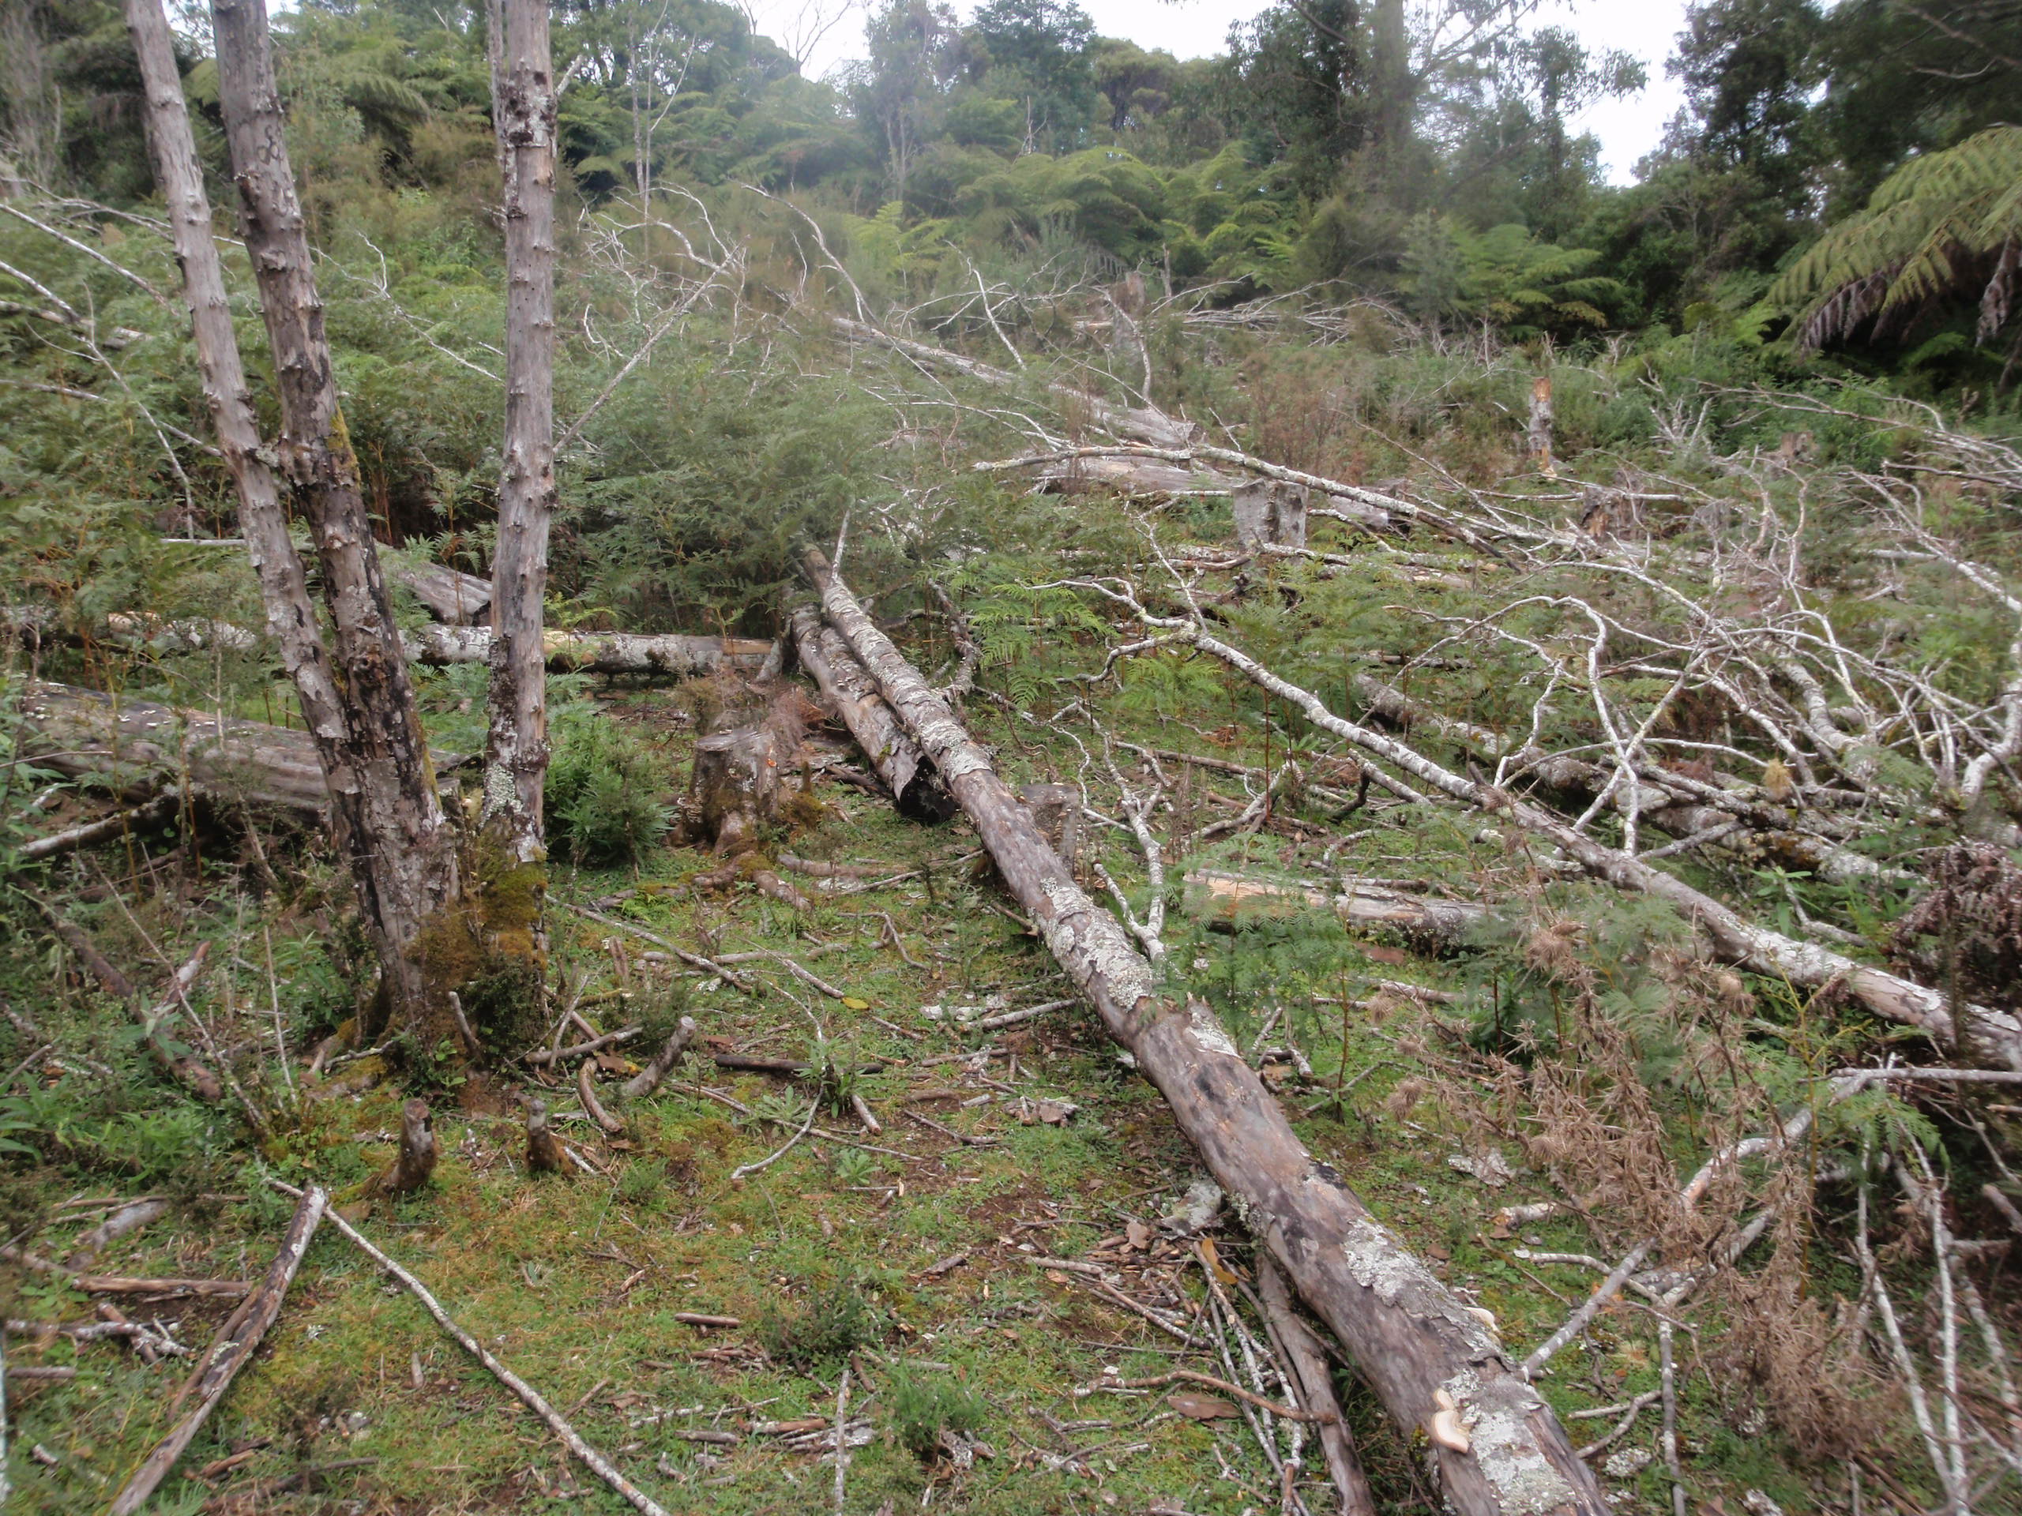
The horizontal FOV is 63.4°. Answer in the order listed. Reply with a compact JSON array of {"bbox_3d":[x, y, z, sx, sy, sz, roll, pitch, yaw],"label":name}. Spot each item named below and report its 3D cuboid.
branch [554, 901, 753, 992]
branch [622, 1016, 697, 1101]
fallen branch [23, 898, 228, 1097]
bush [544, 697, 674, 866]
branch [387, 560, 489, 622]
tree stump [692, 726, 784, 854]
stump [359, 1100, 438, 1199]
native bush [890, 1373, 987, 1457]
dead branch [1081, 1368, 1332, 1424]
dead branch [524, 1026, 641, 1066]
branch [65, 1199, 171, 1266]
[{"bbox_3d":[-0.915,0.468,4.116,0.840,0.035,0.040,14,18,42],"label":"branch"},{"bbox_3d":[-0.727,0.620,3.395,0.045,0.050,0.218,6,34,24],"label":"branch"},{"bbox_3d":[-2.001,0.502,3.755,0.160,0.120,1.222,-12,21,-43],"label":"fallen branch"},{"bbox_3d":[-1.098,0.045,4.391,0.380,0.400,0.350,-3,13,-14],"label":"bush"},{"bbox_3d":[-3.098,-0.937,8.825,0.220,0.210,1.126,-10,21,-39],"label":"branch"},{"bbox_3d":[-0.838,0.089,4.993,0.265,0.350,0.260,-2,13,-9],"label":"tree stump"},{"bbox_3d":[-1.061,0.667,2.816,0.115,0.140,0.080,-5,14,-22],"label":"stump"},{"bbox_3d":[-0.102,0.904,2.260,0.130,0.095,0.110,0,12,0],"label":"native bush"},{"bbox_3d":[0.267,0.887,2.259,0.348,0.040,0.055,2,18,8],"label":"dead branch"},{"bbox_3d":[-0.851,0.573,3.262,0.232,0.035,0.040,-12,21,-23],"label":"dead branch"},{"bbox_3d":[-1.515,0.808,2.783,0.040,0.040,0.167,8,23,32],"label":"branch"}]

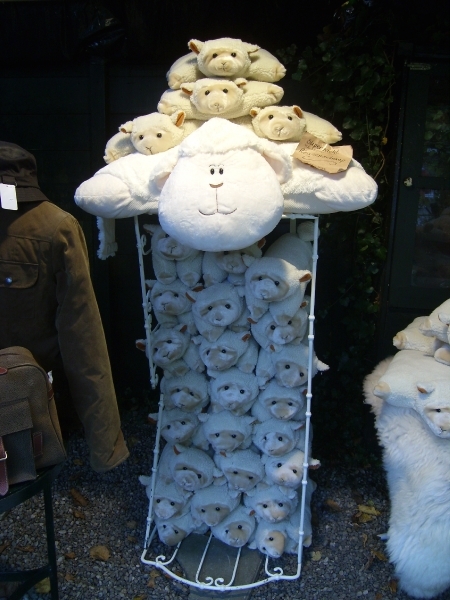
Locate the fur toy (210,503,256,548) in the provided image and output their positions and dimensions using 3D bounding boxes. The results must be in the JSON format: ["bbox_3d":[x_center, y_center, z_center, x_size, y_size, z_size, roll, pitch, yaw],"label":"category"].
[{"bbox_3d":[0.020,0.763,2.240,0.175,0.160,0.240,-9,22,2],"label":"fur toy"}]

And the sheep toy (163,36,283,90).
[{"bbox_3d":[0.013,-0.698,1.826,0.335,0.140,0.280,-2,14,5],"label":"sheep toy"}]

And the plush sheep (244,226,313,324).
[{"bbox_3d":[0.182,-0.102,1.878,0.195,0.210,0.280,12,33,12],"label":"plush sheep"}]

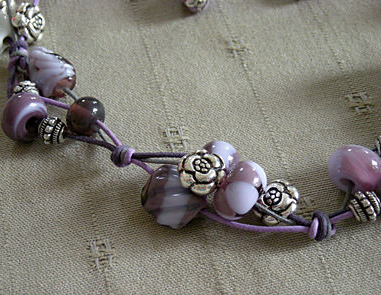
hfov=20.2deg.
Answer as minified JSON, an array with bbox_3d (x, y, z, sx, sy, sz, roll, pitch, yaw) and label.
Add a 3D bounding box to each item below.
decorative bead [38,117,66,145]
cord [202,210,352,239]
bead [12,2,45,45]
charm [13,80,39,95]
[{"bbox_3d":[-0.037,-0.004,0.287,0.006,0.007,0.007,22,48,21],"label":"decorative bead"},{"bbox_3d":[0.021,0.019,0.263,0.037,0.005,0.007,0,44,0],"label":"cord"},{"bbox_3d":[-0.048,-0.037,0.318,0.006,0.011,0.011,-8,-5,41],"label":"bead"},{"bbox_3d":[-0.045,-0.015,0.295,0.008,0.008,0.007,0,44,0],"label":"charm"}]

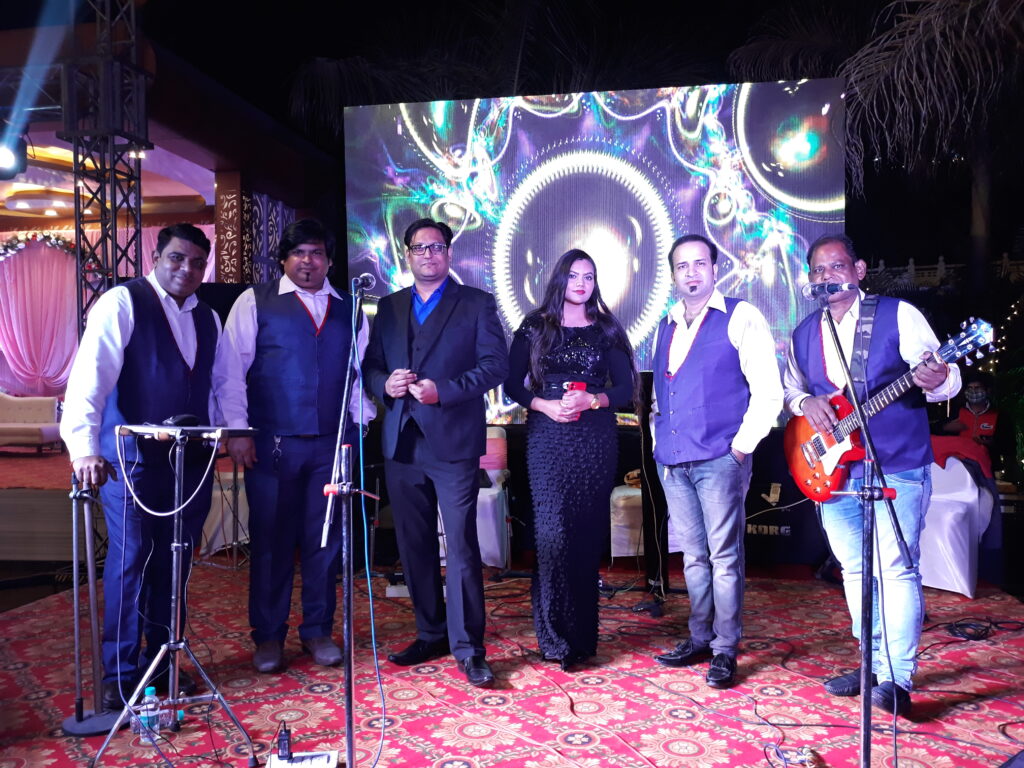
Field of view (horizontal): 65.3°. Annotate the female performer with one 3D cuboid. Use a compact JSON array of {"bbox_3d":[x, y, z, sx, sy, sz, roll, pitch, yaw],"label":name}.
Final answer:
[{"bbox_3d":[0.230,0.280,3.135,0.520,1.618,0.360,0,1,3],"label":"female performer"}]

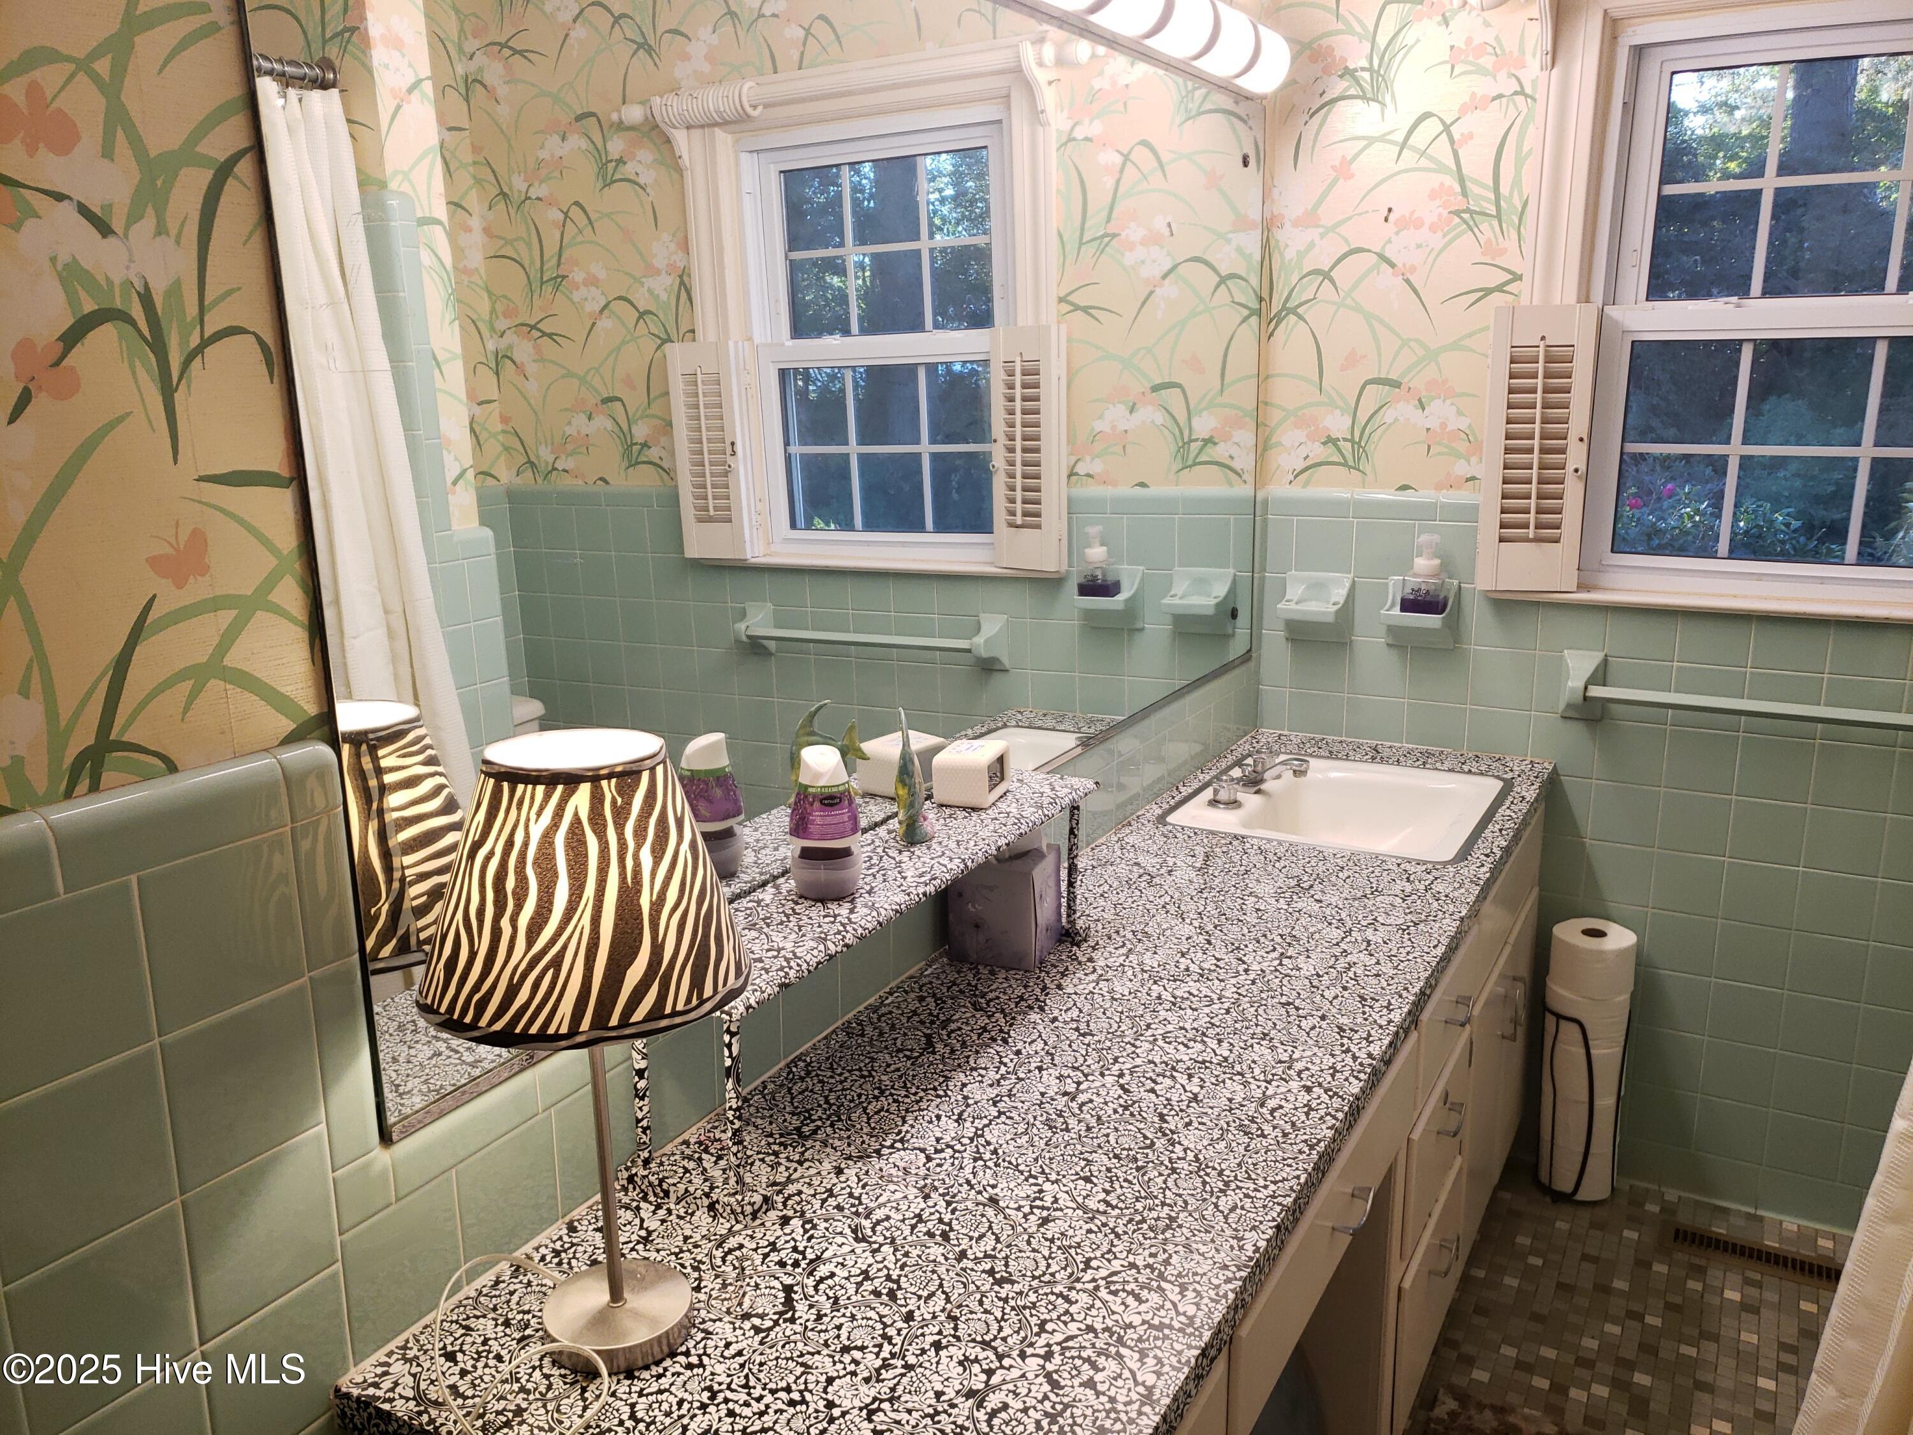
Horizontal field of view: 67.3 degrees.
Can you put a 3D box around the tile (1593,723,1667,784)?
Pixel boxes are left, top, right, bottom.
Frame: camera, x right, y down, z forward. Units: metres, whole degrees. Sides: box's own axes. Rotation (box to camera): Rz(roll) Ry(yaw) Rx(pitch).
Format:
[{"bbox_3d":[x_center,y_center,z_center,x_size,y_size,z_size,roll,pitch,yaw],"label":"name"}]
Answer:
[{"bbox_3d":[1.169,0.062,2.488,0.108,0.108,0.010,7,15,29],"label":"tile"}]

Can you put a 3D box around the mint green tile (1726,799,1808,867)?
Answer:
[{"bbox_3d":[1.372,0.193,2.427,0.109,0.109,0.010,7,15,28],"label":"mint green tile"}]

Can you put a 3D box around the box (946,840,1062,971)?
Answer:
[{"bbox_3d":[0.061,0.225,1.752,0.111,0.122,0.111,4,14,20],"label":"box"}]

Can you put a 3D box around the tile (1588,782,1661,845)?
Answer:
[{"bbox_3d":[1.169,0.169,2.512,0.108,0.108,0.010,7,15,29],"label":"tile"}]

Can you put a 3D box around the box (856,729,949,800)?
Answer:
[{"bbox_3d":[-0.060,0.055,1.676,0.068,0.056,0.087,10,16,38],"label":"box"}]

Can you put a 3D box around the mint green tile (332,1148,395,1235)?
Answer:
[{"bbox_3d":[-0.439,0.347,1.058,0.010,0.050,0.048,7,15,29],"label":"mint green tile"}]

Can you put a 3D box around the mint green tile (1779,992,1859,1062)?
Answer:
[{"bbox_3d":[1.458,0.523,2.427,0.108,0.108,0.010,7,15,29],"label":"mint green tile"}]

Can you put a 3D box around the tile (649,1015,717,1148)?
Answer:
[{"bbox_3d":[-0.265,0.350,1.367,0.010,0.103,0.106,7,15,29],"label":"tile"}]

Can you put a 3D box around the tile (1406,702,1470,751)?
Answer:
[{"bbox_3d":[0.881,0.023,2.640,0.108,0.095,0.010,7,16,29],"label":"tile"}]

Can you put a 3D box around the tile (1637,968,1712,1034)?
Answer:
[{"bbox_3d":[1.277,0.505,2.553,0.109,0.109,0.010,7,15,28],"label":"tile"}]

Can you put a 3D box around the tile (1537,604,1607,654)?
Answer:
[{"bbox_3d":[1.085,-0.162,2.524,0.109,0.105,0.010,7,15,28],"label":"tile"}]

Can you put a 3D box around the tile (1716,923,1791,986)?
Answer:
[{"bbox_3d":[1.362,0.405,2.455,0.108,0.108,0.010,7,16,29],"label":"tile"}]

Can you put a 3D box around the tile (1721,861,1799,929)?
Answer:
[{"bbox_3d":[1.360,0.299,2.428,0.108,0.108,0.010,7,16,29],"label":"tile"}]

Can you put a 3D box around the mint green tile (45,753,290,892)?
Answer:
[{"bbox_3d":[-0.495,0.063,0.905,0.014,0.054,0.150,7,15,29],"label":"mint green tile"}]

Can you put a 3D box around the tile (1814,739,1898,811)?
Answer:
[{"bbox_3d":[1.453,0.097,2.328,0.108,0.108,0.010,7,15,29],"label":"tile"}]

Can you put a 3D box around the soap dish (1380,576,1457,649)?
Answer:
[{"bbox_3d":[0.830,-0.181,2.589,0.121,0.127,0.085,7,15,28],"label":"soap dish"}]

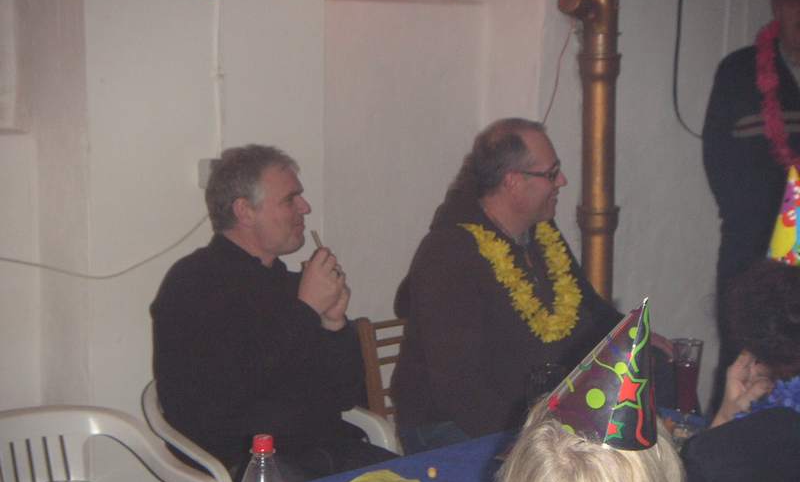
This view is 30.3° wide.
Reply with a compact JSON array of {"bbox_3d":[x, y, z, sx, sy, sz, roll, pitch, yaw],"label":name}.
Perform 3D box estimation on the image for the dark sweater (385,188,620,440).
[{"bbox_3d":[0.275,0.165,3.480,0.500,0.660,0.660,7,10,44],"label":"dark sweater"}]

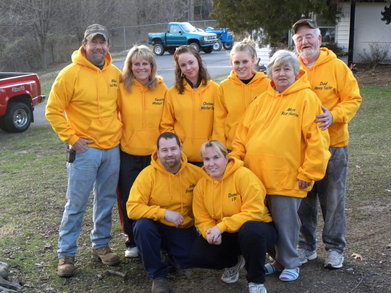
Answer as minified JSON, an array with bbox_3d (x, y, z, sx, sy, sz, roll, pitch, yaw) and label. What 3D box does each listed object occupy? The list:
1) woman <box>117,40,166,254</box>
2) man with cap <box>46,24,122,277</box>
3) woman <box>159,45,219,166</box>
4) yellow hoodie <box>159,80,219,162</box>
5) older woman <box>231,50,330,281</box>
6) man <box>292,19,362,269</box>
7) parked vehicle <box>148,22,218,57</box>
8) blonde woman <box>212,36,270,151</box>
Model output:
[{"bbox_3d":[-0.421,0.036,5.920,0.480,1.650,0.380,0,8,-8],"label":"woman"},{"bbox_3d":[-0.815,0.015,5.570,0.600,1.810,0.480,-1,8,-14],"label":"man with cap"},{"bbox_3d":[-0.051,0.047,5.870,0.480,1.650,0.360,1,8,0],"label":"woman"},{"bbox_3d":[-0.051,-0.191,5.800,0.480,0.660,0.320,1,8,0],"label":"yellow hoodie"},{"bbox_3d":[0.618,0.113,5.420,0.650,1.610,0.480,4,9,22],"label":"older woman"},{"bbox_3d":[1.016,-0.031,5.760,0.570,1.860,0.440,4,9,20],"label":"man"},{"bbox_3d":[-0.772,-6.623,46.000,4.400,1.870,1.690,4,9,35],"label":"parked vehicle"},{"bbox_3d":[0.381,0.024,5.920,0.500,1.700,0.360,2,8,12],"label":"blonde woman"}]

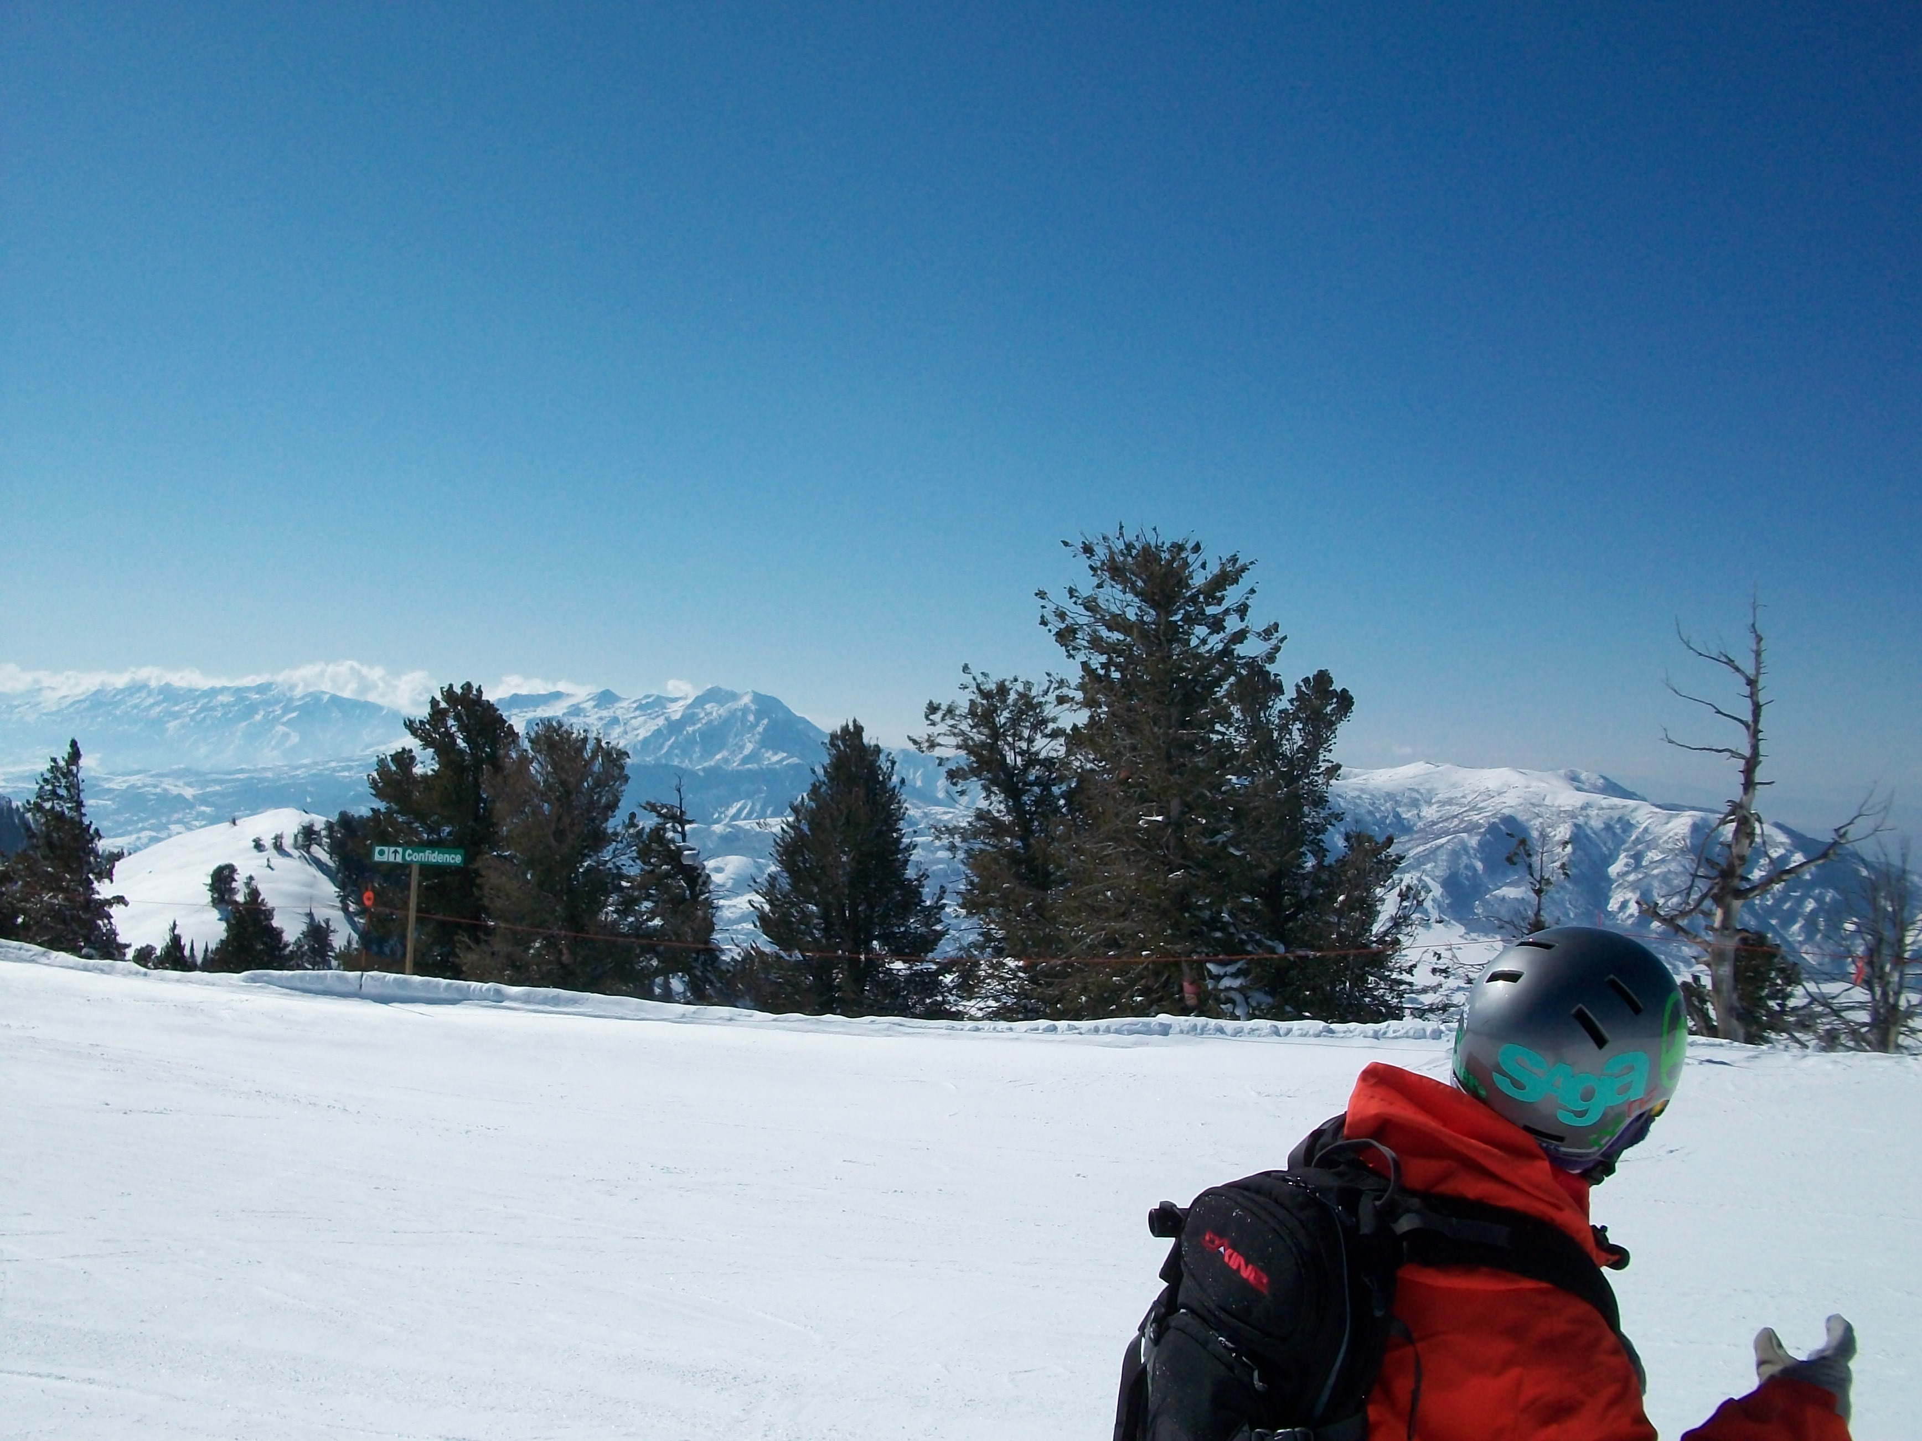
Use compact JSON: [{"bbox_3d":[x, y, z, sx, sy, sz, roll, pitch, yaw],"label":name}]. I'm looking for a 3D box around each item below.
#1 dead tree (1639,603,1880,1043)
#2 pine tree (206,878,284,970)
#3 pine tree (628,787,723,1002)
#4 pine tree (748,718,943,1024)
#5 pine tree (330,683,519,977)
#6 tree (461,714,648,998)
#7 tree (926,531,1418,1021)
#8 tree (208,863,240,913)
[{"bbox_3d":[10.580,1.350,25.000,3.070,5.830,2.150,3,0,0],"label":"dead tree"},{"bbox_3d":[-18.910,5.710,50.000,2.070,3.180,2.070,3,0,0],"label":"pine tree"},{"bbox_3d":[-4.160,2.650,27.500,1.380,3.350,1.380,3,0,0],"label":"pine tree"},{"bbox_3d":[-1.650,2.260,27.500,2.730,4.510,2.590,3,0,0],"label":"pine tree"},{"bbox_3d":[-8.820,2.050,31.000,2.980,5.300,2.540,3,0,0],"label":"pine tree"},{"bbox_3d":[-5.920,2.130,27.500,2.560,4.330,2.430,3,0,0],"label":"tree"},{"bbox_3d":[3.130,0.910,28.000,7.010,7.460,5.260,3,0,0],"label":"tree"},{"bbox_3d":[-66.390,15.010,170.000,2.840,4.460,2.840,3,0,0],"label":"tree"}]

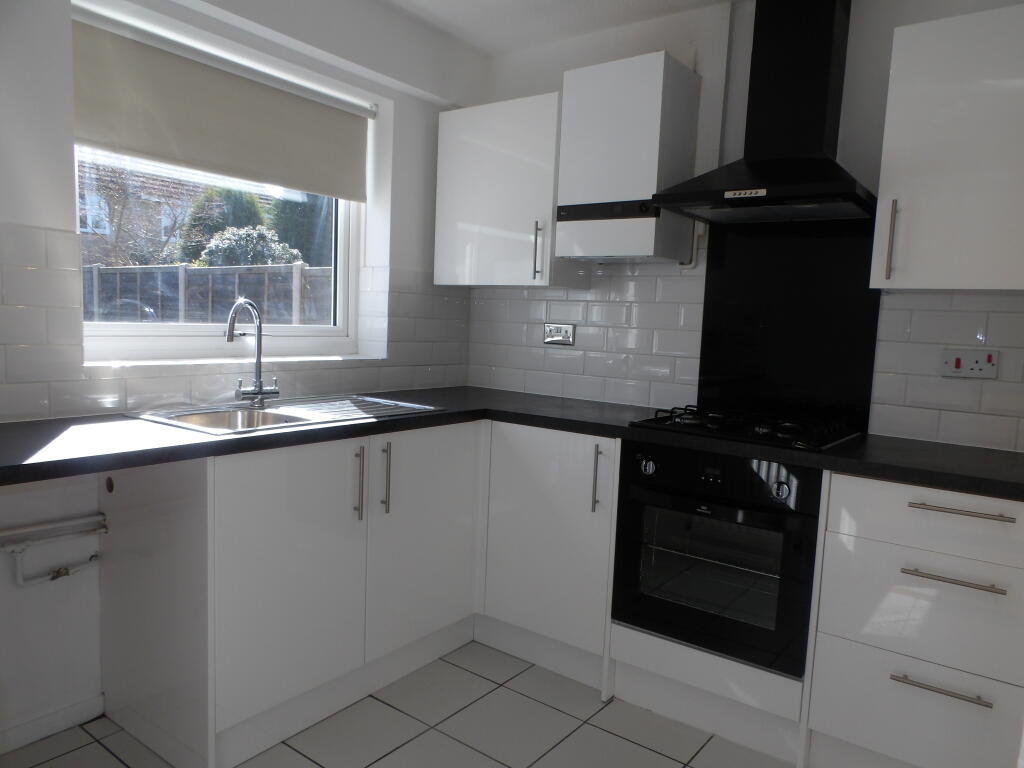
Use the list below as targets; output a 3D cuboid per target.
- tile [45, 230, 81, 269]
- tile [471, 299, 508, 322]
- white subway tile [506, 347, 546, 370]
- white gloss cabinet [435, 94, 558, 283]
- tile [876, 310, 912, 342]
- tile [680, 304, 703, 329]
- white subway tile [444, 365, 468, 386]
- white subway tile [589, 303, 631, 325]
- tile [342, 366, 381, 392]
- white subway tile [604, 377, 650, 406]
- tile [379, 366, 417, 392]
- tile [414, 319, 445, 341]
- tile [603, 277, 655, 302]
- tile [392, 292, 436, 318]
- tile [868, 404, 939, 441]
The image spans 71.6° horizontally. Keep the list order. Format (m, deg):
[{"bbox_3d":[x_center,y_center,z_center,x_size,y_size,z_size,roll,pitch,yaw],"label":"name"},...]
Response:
[{"bbox_3d":[-1.215,-0.363,1.924,0.010,0.100,0.080,6,7,36],"label":"tile"},{"bbox_3d":[-0.092,-0.335,3.270,0.205,0.100,0.009,6,7,36],"label":"tile"},{"bbox_3d":[0.063,-0.114,3.136,0.200,0.100,0.010,6,7,36],"label":"white subway tile"},{"bbox_3d":[0.013,-0.762,2.961,0.600,0.715,0.330,6,6,37],"label":"white gloss cabinet"},{"bbox_3d":[1.232,-0.188,2.288,0.097,0.101,0.009,6,7,36],"label":"tile"},{"bbox_3d":[0.677,-0.250,2.683,0.093,0.100,0.010,6,7,36],"label":"tile"},{"bbox_3d":[-0.256,-0.040,3.301,0.009,0.100,0.156,6,7,36],"label":"white subway tile"},{"bbox_3d":[0.398,-0.283,2.903,0.200,0.101,0.009,6,7,36],"label":"white subway tile"},{"bbox_3d":[-0.603,-0.012,2.837,0.009,0.100,0.200,6,7,36],"label":"tile"},{"bbox_3d":[0.466,0.033,2.872,0.200,0.100,0.009,6,7,36],"label":"white subway tile"},{"bbox_3d":[-0.485,-0.021,2.978,0.010,0.100,0.199,6,7,36],"label":"tile"},{"bbox_3d":[-0.364,-0.235,3.158,0.009,0.100,0.200,6,6,37],"label":"tile"},{"bbox_3d":[0.486,-0.376,2.842,0.200,0.100,0.009,6,7,36],"label":"tile"},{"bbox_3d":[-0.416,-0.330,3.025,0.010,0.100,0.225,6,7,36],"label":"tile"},{"bbox_3d":[1.258,0.121,2.276,0.200,0.100,0.009,6,6,37],"label":"tile"}]

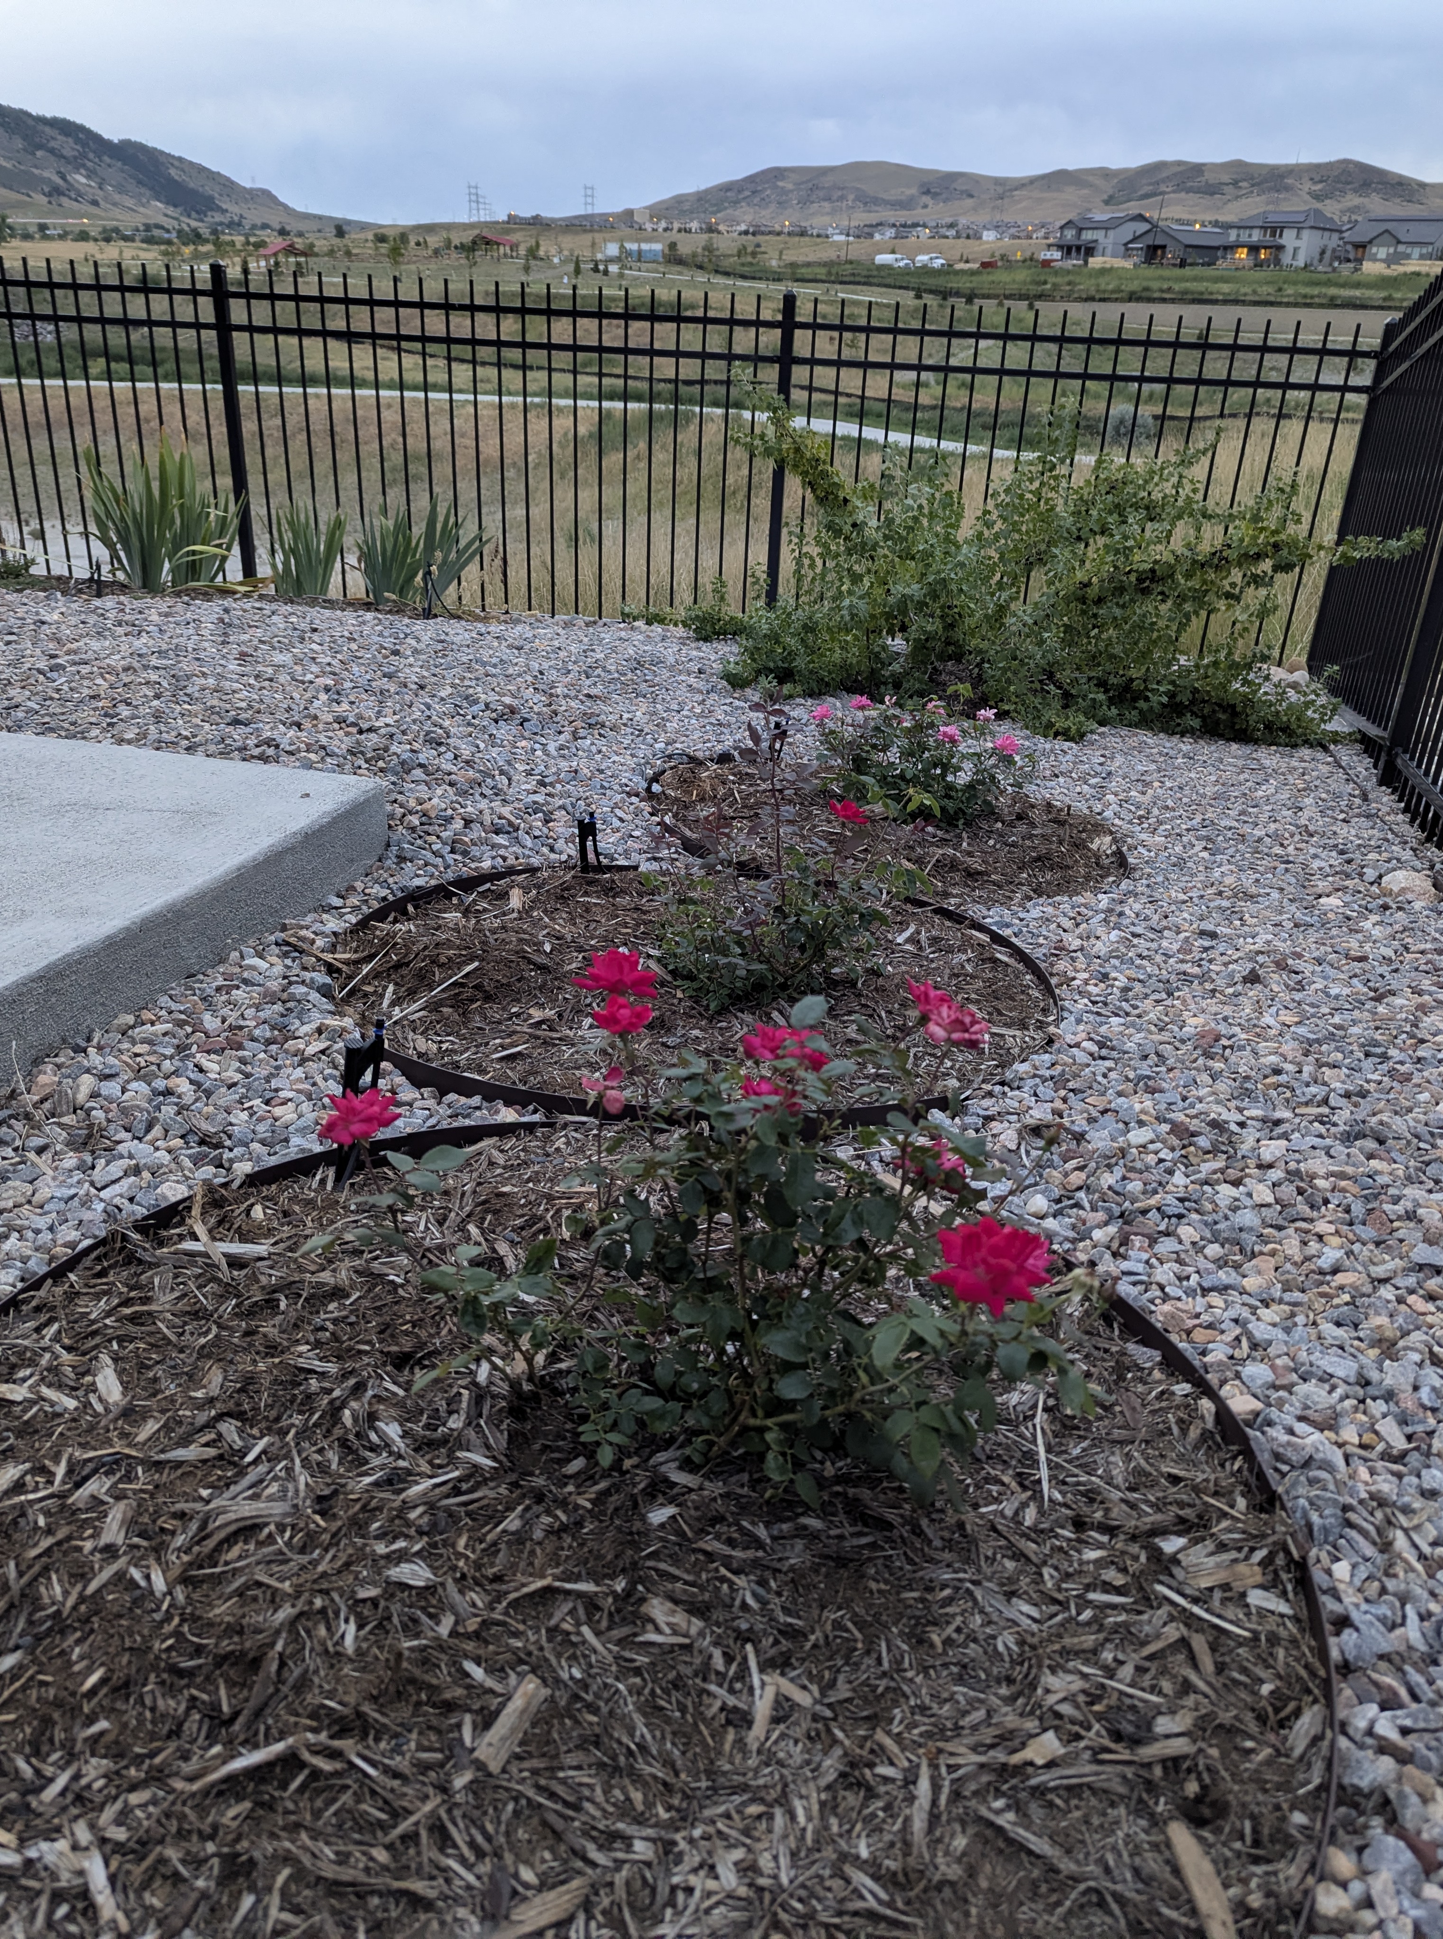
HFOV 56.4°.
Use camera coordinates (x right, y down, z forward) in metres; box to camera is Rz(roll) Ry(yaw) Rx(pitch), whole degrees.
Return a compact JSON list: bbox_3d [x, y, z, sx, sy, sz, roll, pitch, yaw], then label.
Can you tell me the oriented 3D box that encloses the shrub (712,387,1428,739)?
[{"bbox_3d":[1.083,-1.389,4.472,2.050,0.980,1.450,3,26,0],"label":"shrub"}]

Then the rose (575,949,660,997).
[{"bbox_3d":[-0.089,0.003,1.120,0.071,0.042,0.068,3,26,0],"label":"rose"}]

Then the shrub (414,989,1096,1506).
[{"bbox_3d":[0.026,0.194,1.105,0.530,0.400,0.460,3,26,0],"label":"shrub"}]

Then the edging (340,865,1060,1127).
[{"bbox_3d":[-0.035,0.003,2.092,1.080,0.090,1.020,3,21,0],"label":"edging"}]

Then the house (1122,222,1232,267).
[{"bbox_3d":[63.928,-100.778,187.192,15.000,5.800,11.000,-20,34,-38],"label":"house"}]

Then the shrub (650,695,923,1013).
[{"bbox_3d":[0.102,-0.155,2.012,0.400,0.390,0.380,3,26,0],"label":"shrub"}]

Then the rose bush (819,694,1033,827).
[{"bbox_3d":[0.464,-0.524,3.115,0.490,0.310,0.450,3,26,0],"label":"rose bush"}]

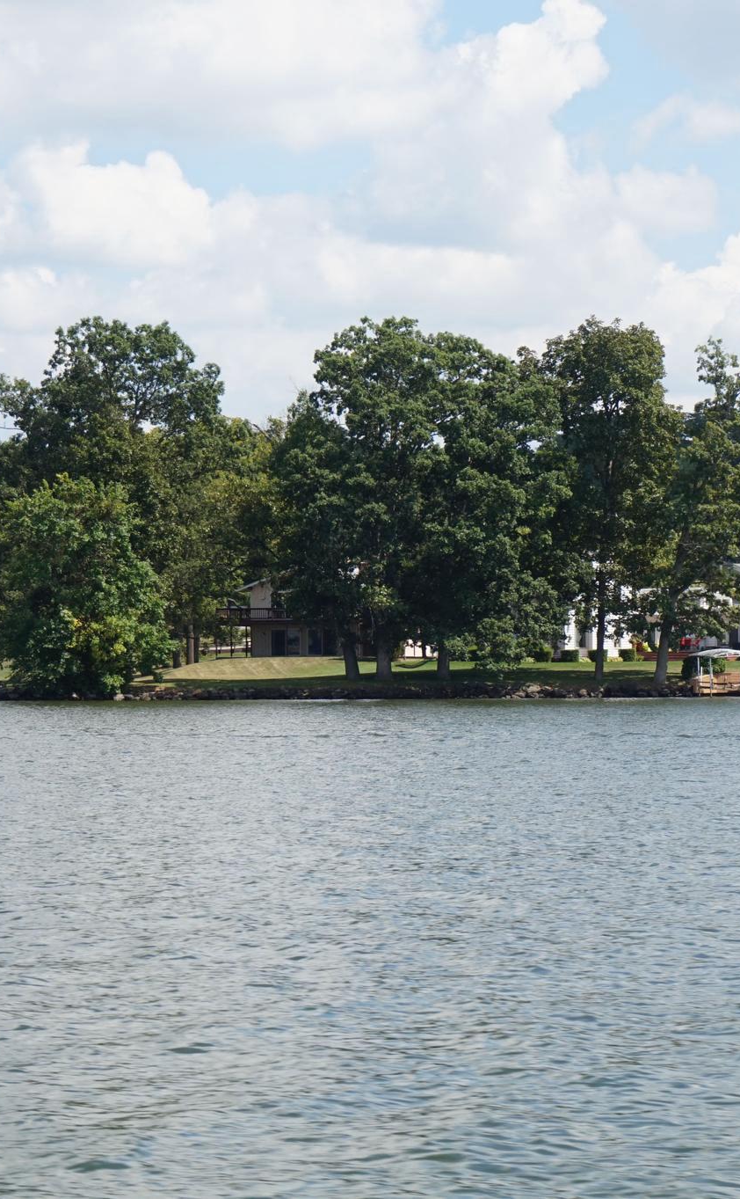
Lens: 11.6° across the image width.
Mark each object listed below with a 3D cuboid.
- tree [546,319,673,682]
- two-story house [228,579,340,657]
[{"bbox_3d":[17.840,-7.420,273.000,9.900,27.400,10.000,0,-1,0],"label":"tree"},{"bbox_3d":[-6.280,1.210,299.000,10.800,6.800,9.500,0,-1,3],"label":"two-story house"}]

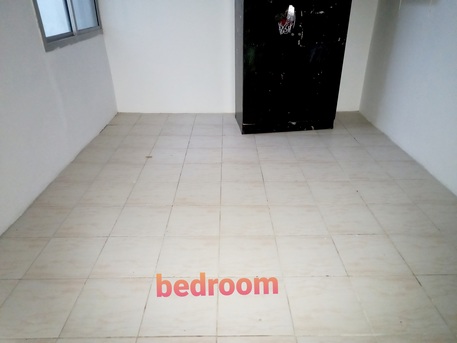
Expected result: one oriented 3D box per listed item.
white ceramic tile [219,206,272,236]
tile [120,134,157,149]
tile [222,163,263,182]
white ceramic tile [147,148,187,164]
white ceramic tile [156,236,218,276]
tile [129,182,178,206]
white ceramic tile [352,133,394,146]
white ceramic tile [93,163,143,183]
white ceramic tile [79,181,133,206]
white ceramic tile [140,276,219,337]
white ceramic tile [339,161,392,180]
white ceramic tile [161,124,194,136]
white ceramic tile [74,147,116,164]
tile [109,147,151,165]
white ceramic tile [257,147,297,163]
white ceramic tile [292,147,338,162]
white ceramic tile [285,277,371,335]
[{"bbox_3d":[0.112,0.311,2.107,0.330,0.010,0.330,0,27,0],"label":"white ceramic tile"},{"bbox_3d":[-0.897,-0.294,3.339,0.335,0.010,0.335,-1,27,0],"label":"tile"},{"bbox_3d":[0.129,0.003,3.176,0.390,0.010,0.390,-1,27,0],"label":"tile"},{"bbox_3d":[-0.557,-0.140,3.035,0.335,0.010,0.335,-1,27,0],"label":"white ceramic tile"},{"bbox_3d":[-0.237,0.510,1.995,0.359,0.010,0.359,0,27,0],"label":"white ceramic tile"},{"bbox_3d":[-0.549,0.166,2.399,0.330,0.010,0.330,0,27,0],"label":"tile"},{"bbox_3d":[1.461,-0.310,3.326,0.335,0.010,0.335,-1,27,0],"label":"white ceramic tile"},{"bbox_3d":[-0.899,0.015,2.742,0.335,0.010,0.335,-1,27,0],"label":"white ceramic tile"},{"bbox_3d":[-0.843,0.158,2.296,0.313,0.010,0.313,0,27,0],"label":"white ceramic tile"},{"bbox_3d":[-0.235,0.676,1.674,0.359,0.010,0.359,0,27,0],"label":"white ceramic tile"},{"bbox_3d":[1.299,-0.009,3.177,0.390,0.010,0.390,-1,27,0],"label":"white ceramic tile"},{"bbox_3d":[-0.657,-0.527,4.215,0.390,0.010,0.390,-1,27,0],"label":"white ceramic tile"},{"bbox_3d":[-1.212,-0.131,2.985,0.330,0.010,0.330,0,27,0],"label":"white ceramic tile"},{"bbox_3d":[-0.847,-0.133,2.857,0.313,0.010,0.313,0,27,0],"label":"tile"},{"bbox_3d":[0.517,-0.180,3.523,0.390,0.010,0.390,-1,27,0],"label":"white ceramic tile"},{"bbox_3d":[0.782,-0.152,3.034,0.335,0.010,0.335,-1,27,0],"label":"white ceramic tile"},{"bbox_3d":[0.541,0.742,1.849,0.400,0.010,0.400,-1,27,0],"label":"white ceramic tile"}]

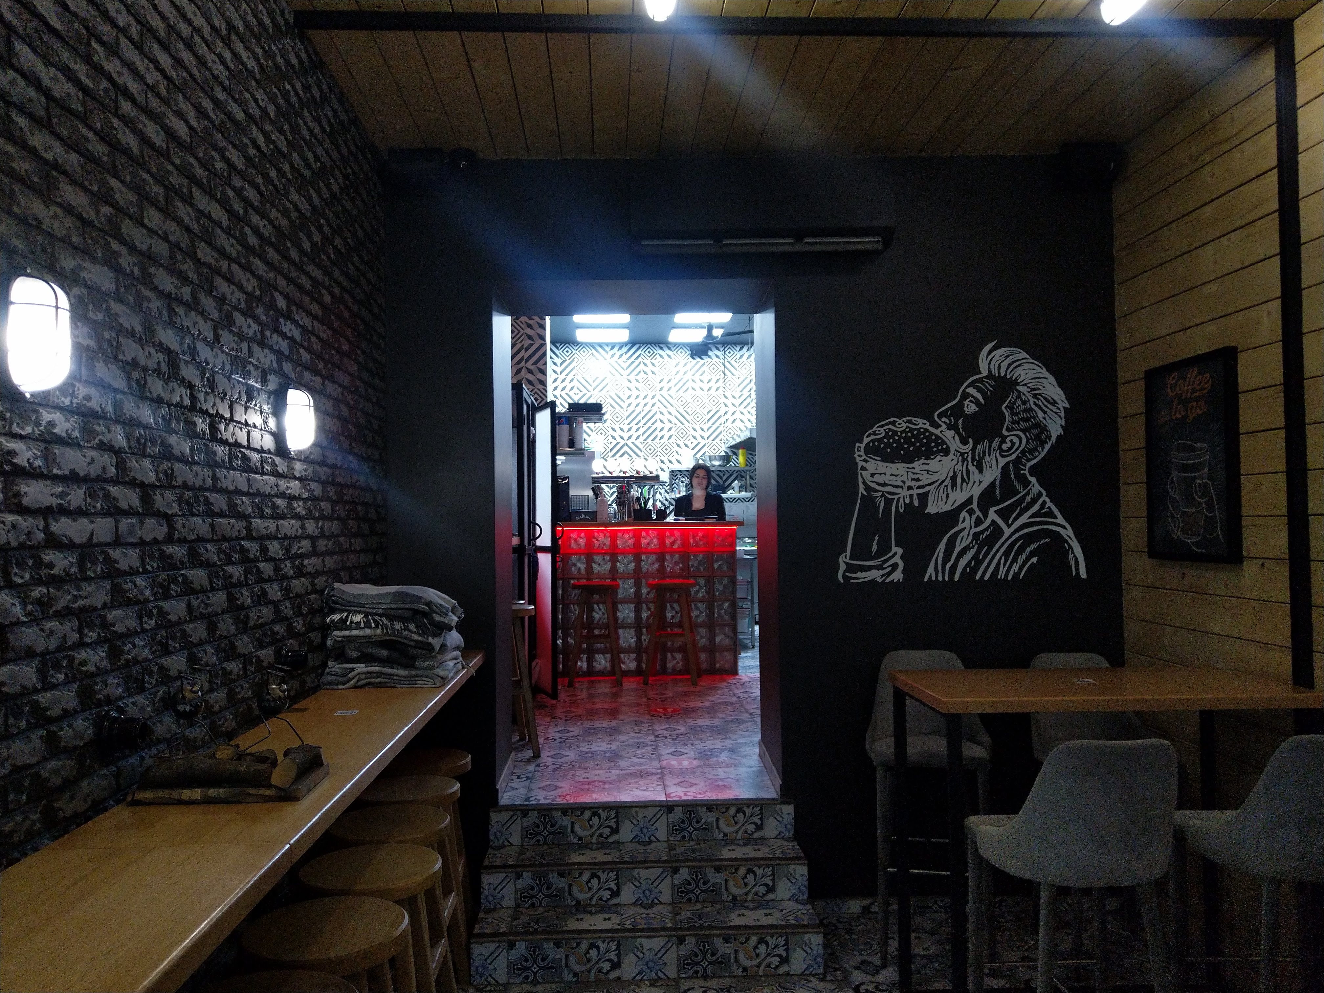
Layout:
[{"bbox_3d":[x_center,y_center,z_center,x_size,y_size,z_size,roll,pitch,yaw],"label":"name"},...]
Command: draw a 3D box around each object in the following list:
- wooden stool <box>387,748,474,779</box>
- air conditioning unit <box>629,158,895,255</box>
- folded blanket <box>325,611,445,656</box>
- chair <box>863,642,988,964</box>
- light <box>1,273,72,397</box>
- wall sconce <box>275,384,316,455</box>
[{"bbox_3d":[-0.880,1.358,3.560,0.377,0.762,0.377,0,-2,-3],"label":"wooden stool"},{"bbox_3d":[0.396,-1.181,3.918,1.032,0.327,0.228,0,-2,-3],"label":"air conditioning unit"},{"bbox_3d":[-0.899,0.446,3.188,0.357,0.124,0.337,0,-2,-3],"label":"folded blanket"},{"bbox_3d":[1.044,1.179,3.740,0.466,1.091,0.476,-1,-2,9],"label":"chair"},{"bbox_3d":[-0.950,-0.251,1.471,0.081,0.198,0.134,0,-2,-3],"label":"light"},{"bbox_3d":[-1.022,-0.217,2.688,0.085,0.200,0.115,-1,-1,-3],"label":"wall sconce"}]

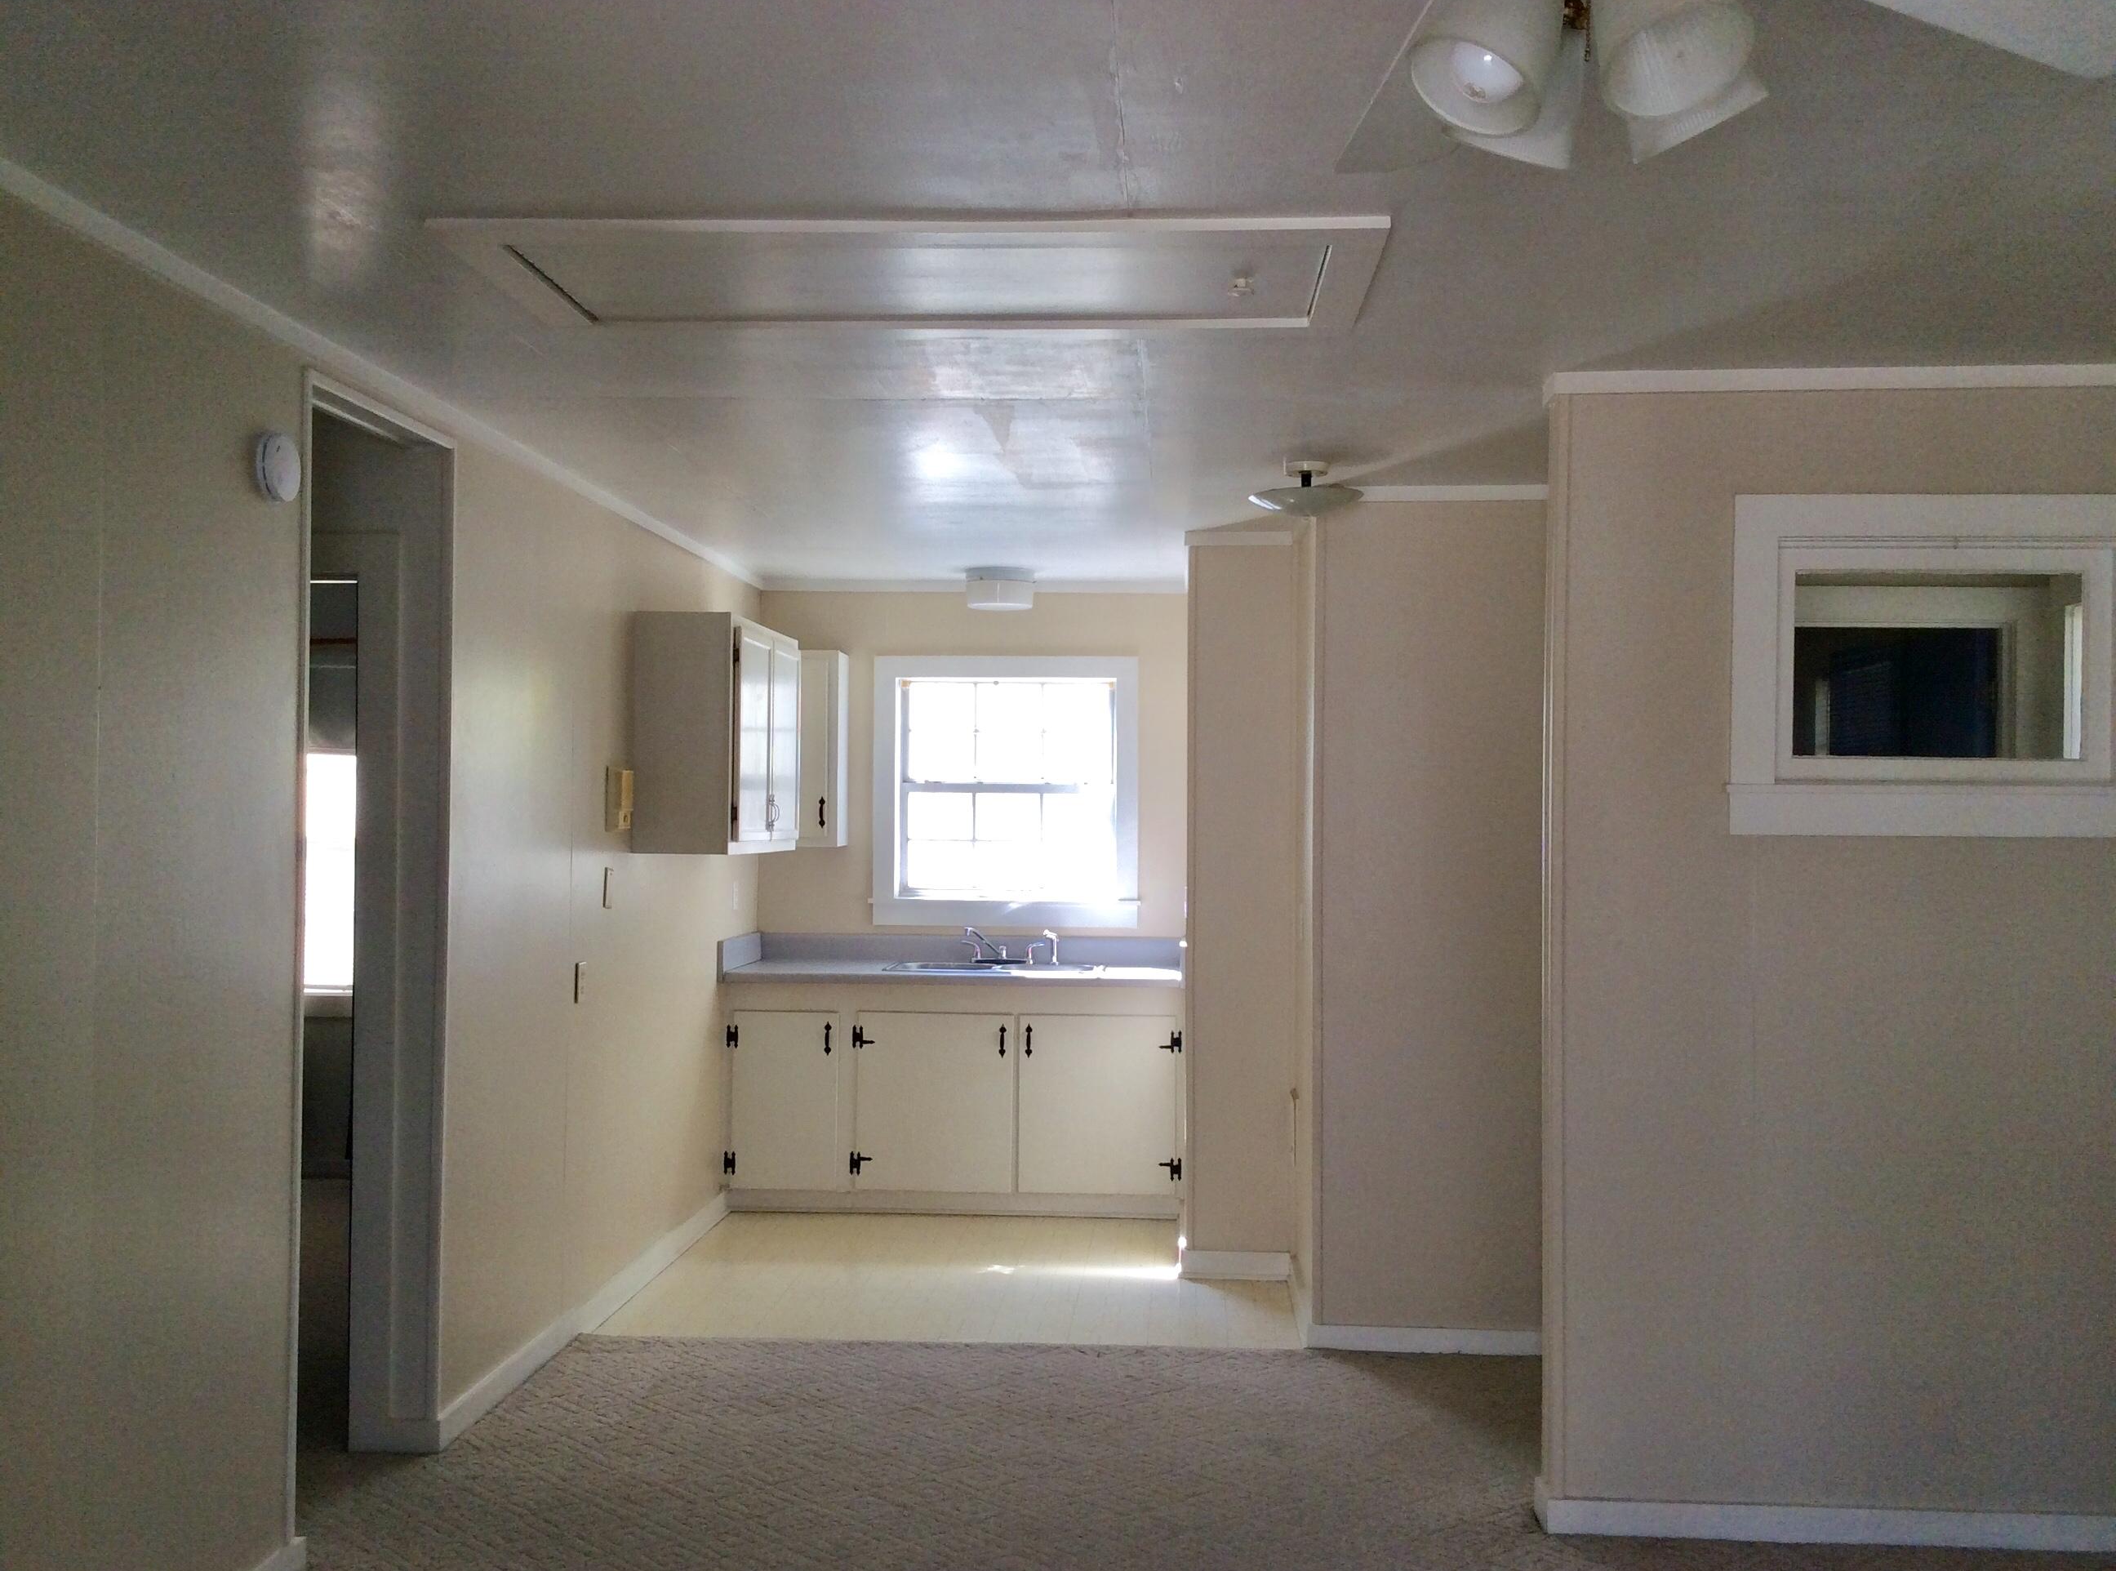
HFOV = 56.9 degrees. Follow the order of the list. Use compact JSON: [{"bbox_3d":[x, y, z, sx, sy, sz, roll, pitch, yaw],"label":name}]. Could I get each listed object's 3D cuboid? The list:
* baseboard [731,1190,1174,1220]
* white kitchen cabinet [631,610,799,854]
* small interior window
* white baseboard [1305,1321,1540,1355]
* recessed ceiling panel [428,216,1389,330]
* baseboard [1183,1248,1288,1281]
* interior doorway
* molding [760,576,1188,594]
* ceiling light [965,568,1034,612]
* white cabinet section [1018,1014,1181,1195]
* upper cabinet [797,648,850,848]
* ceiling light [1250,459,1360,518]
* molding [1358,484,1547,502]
[{"bbox_3d":[-0.393,1.591,7.402,1.702,0.091,0.020,1,-1,4],"label":"baseboard"},{"bbox_3d":[-1.136,-0.156,6.636,0.332,0.761,1.037,1,-1,4],"label":"white kitchen cabinet"},{"bbox_3d":[1.874,-0.254,4.179,0.607,0.406,0.080,1,-1,4],"label":"small interior window"},{"bbox_3d":[1.055,1.563,5.504,0.693,0.071,0.018,0,-1,4],"label":"white baseboard"},{"bbox_3d":[-0.220,-0.875,3.397,1.518,0.023,0.655,0,-1,4],"label":"recessed ceiling panel"},{"bbox_3d":[0.593,1.579,6.441,0.342,0.104,0.020,1,-1,4],"label":"baseboard"},{"bbox_3d":[-1.524,0.374,4.172,0.143,2.364,0.791,0,-1,4],"label":"interior doorway"},{"bbox_3d":[-0.341,-0.803,7.919,1.731,0.052,0.025,1,-1,4],"label":"molding"},{"bbox_3d":[-0.224,-0.763,7.606,0.268,0.139,0.268,1,-1,4],"label":"ceiling light"},{"bbox_3d":[0.168,1.210,7.602,0.611,0.675,0.450,1,-1,4],"label":"white cabinet section"},{"bbox_3d":[-1.032,-0.137,7.806,0.369,0.767,0.320,1,-1,4],"label":"upper cabinet"},{"bbox_3d":[0.655,-0.781,5.177,0.297,0.139,0.301,0,-1,4],"label":"ceiling light"},{"bbox_3d":[1.075,-0.825,5.531,0.693,0.039,0.036,0,-1,4],"label":"molding"}]

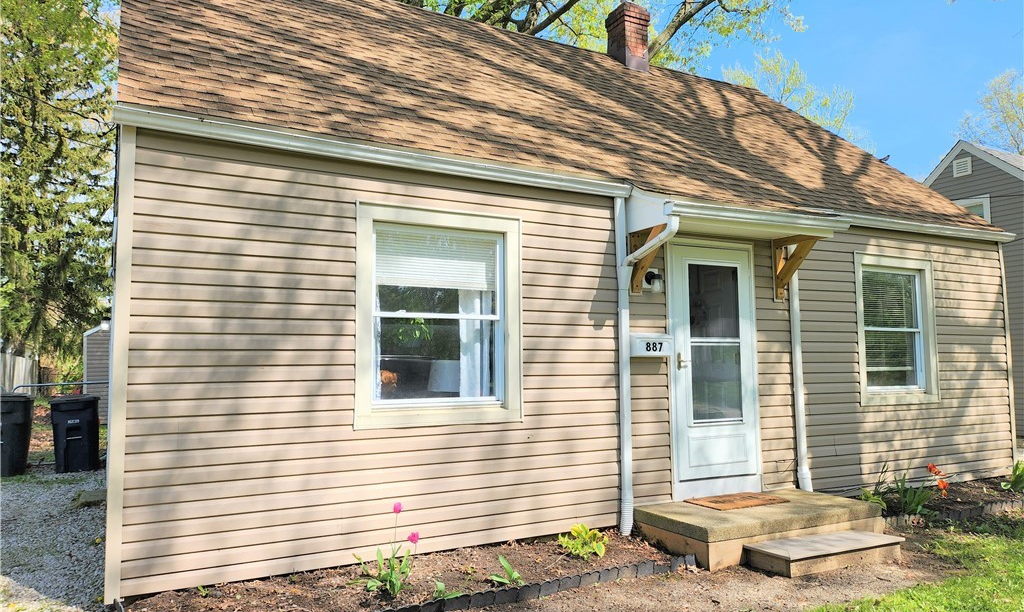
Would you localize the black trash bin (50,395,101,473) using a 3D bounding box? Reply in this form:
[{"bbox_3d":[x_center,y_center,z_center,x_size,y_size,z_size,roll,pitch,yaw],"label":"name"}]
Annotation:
[{"bbox_3d":[-6.288,1.822,10.228,0.610,1.050,0.750,2,-5,-29],"label":"black trash bin"}]

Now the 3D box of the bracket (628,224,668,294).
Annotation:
[{"bbox_3d":[1.143,-0.411,5.767,0.115,0.575,0.440,2,-5,-29],"label":"bracket"}]

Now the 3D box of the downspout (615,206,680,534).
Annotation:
[{"bbox_3d":[1.076,0.448,5.570,0.185,2.720,0.590,2,-5,-29],"label":"downspout"}]

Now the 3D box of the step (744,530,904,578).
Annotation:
[{"bbox_3d":[2.265,1.774,5.134,1.170,0.128,0.415,2,-5,-29],"label":"step"}]

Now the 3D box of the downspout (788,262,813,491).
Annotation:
[{"bbox_3d":[2.730,0.568,6.755,0.100,2.390,0.090,2,-5,-29],"label":"downspout"}]

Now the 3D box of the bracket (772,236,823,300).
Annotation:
[{"bbox_3d":[2.643,-0.355,6.586,0.115,0.575,0.440,2,-5,-29],"label":"bracket"}]

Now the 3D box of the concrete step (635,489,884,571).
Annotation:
[{"bbox_3d":[1.960,1.758,5.740,1.875,0.264,0.945,2,-5,-29],"label":"concrete step"}]

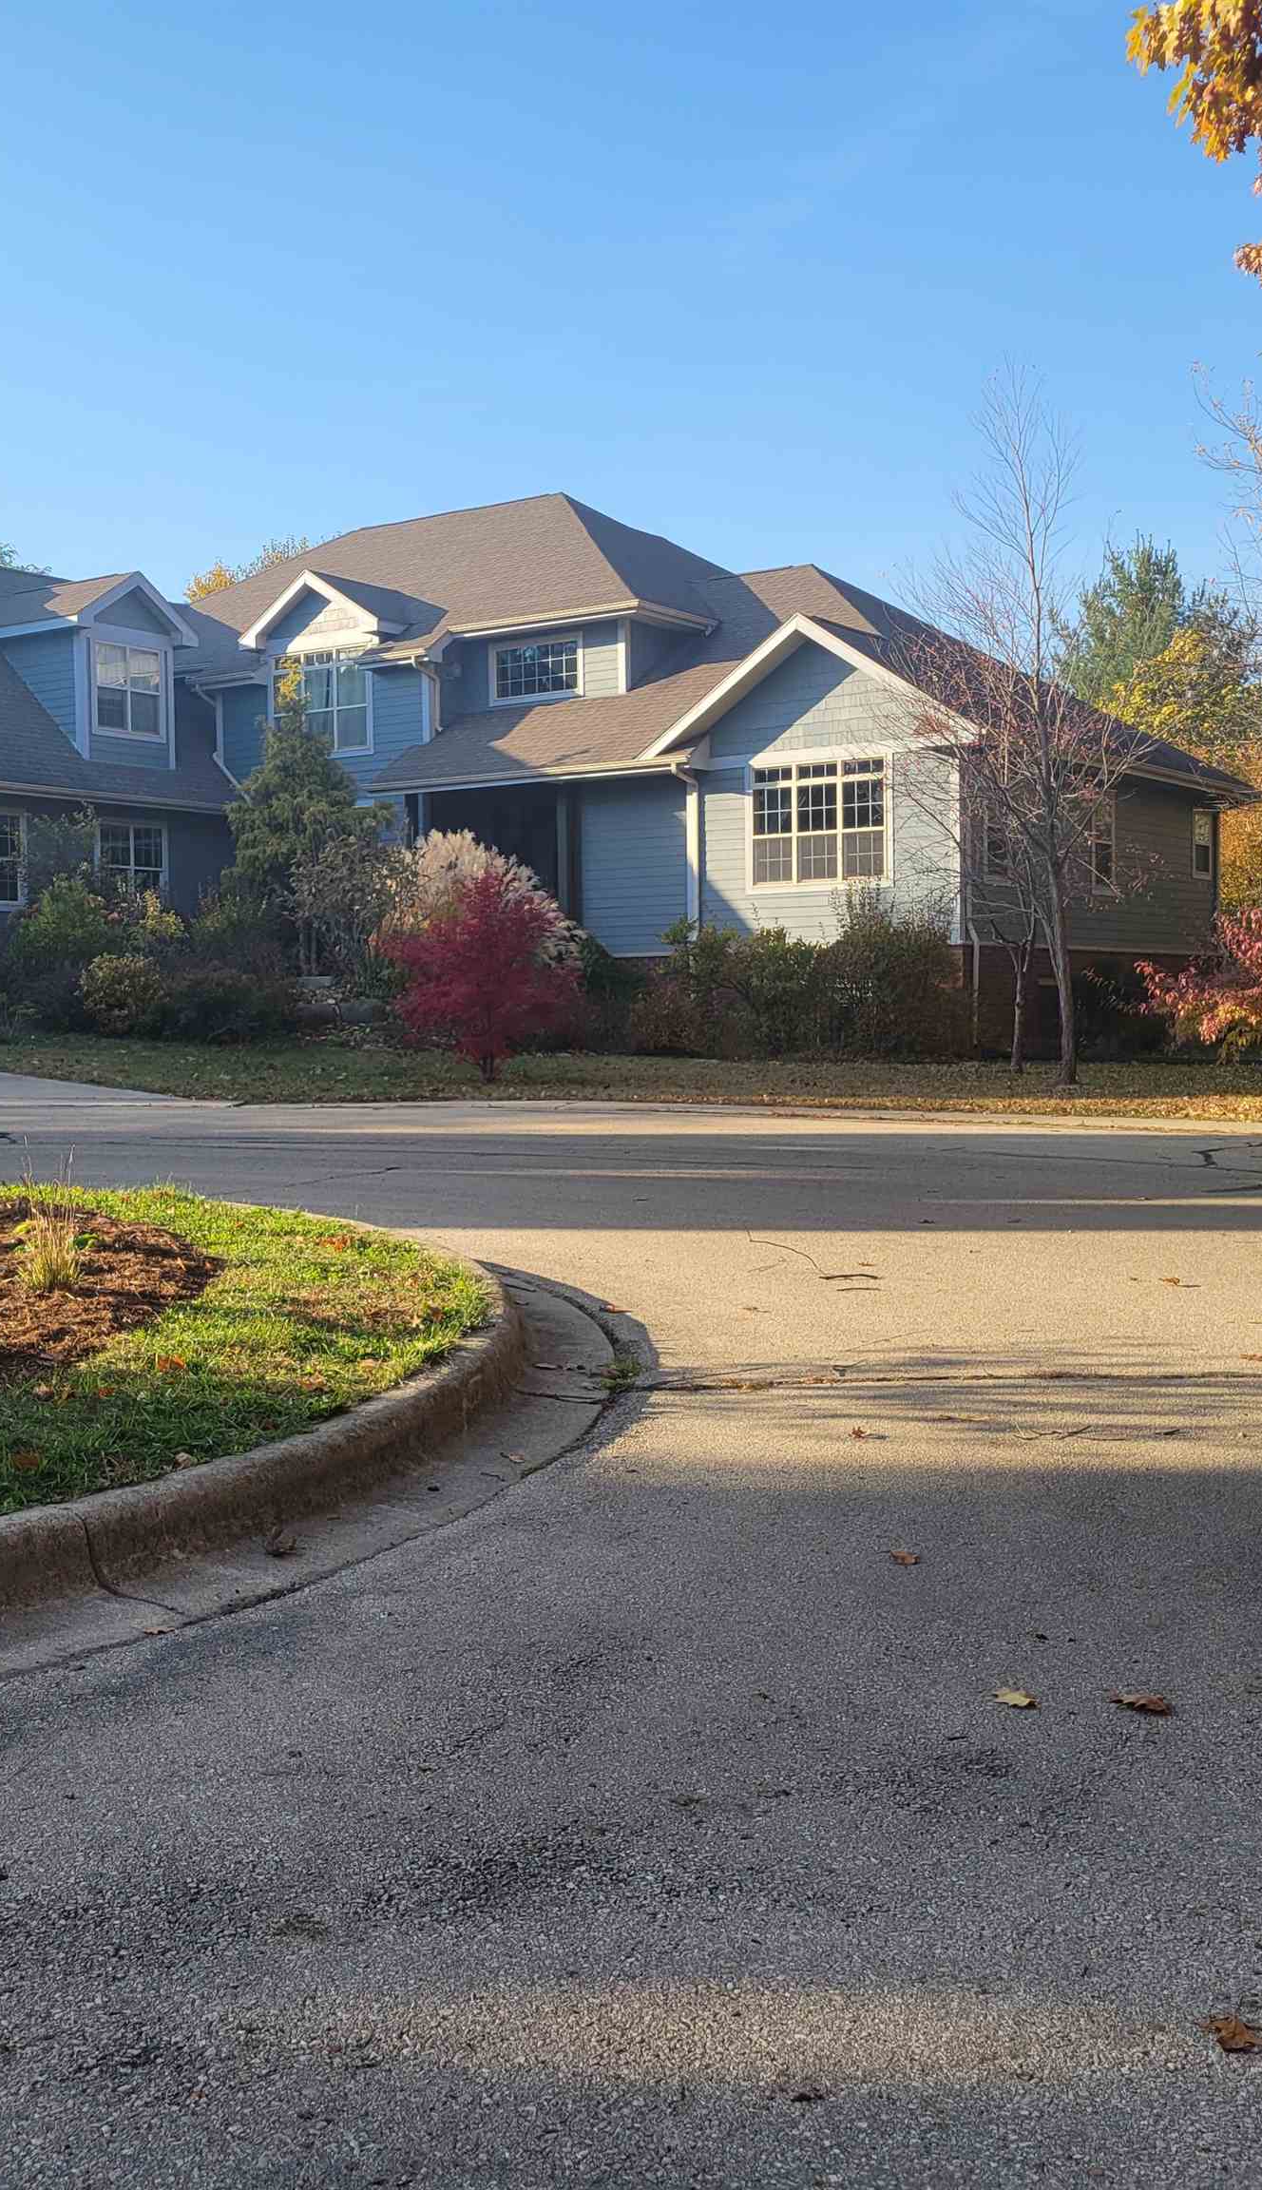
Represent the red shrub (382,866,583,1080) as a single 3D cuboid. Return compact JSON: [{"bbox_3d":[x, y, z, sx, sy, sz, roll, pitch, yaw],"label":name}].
[{"bbox_3d":[-1.837,-1.512,27.164,2.442,2.606,2.317,-1,2,0],"label":"red shrub"}]

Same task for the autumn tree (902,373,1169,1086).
[{"bbox_3d":[4.727,-4.273,25.675,2.983,8.316,2.889,-1,2,0],"label":"autumn tree"}]

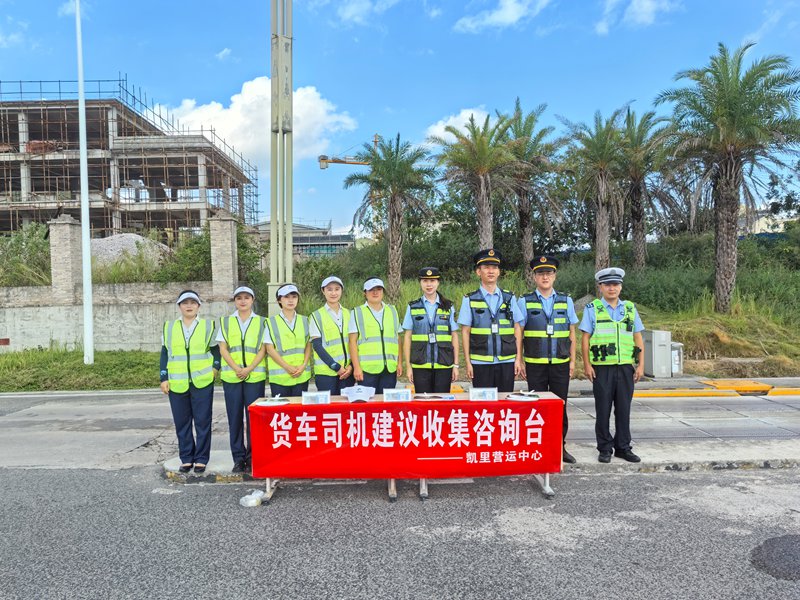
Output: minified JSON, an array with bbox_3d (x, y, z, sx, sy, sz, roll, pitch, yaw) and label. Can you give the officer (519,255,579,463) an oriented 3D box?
[{"bbox_3d":[1.341,0.534,5.663,0.530,1.854,0.310,0,3,1],"label":"officer"}]

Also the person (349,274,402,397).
[{"bbox_3d":[-0.210,0.635,5.523,0.470,1.667,0.300,-1,3,-14],"label":"person"}]

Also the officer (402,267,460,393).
[{"bbox_3d":[0.290,0.576,5.564,0.520,1.749,0.310,-1,1,0],"label":"officer"}]

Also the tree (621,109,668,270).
[{"bbox_3d":[8.756,-3.692,22.839,2.600,6.396,2.600,0,3,0],"label":"tree"}]

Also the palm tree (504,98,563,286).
[{"bbox_3d":[4.600,-3.697,22.338,2.700,6.717,2.700,0,3,0],"label":"palm tree"}]

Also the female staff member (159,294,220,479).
[{"bbox_3d":[-1.842,0.696,5.512,0.520,1.559,0.310,-1,1,-17],"label":"female staff member"}]

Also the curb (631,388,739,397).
[{"bbox_3d":[4.225,1.405,9.400,1.800,0.100,0.260,-1,1,0],"label":"curb"}]

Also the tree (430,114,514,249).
[{"bbox_3d":[2.516,-2.891,19.500,3.200,5.900,3.100,-1,1,0],"label":"tree"}]

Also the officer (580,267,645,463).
[{"bbox_3d":[1.955,0.582,5.696,0.560,1.755,0.310,0,3,-1],"label":"officer"}]

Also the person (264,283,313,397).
[{"bbox_3d":[-0.976,0.663,5.469,0.430,1.616,0.310,-1,3,-18],"label":"person"}]

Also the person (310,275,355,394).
[{"bbox_3d":[-0.579,0.622,5.533,0.430,1.678,0.300,-1,1,-22],"label":"person"}]

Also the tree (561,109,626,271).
[{"bbox_3d":[6.813,-3.245,21.360,2.800,6.325,2.800,0,3,0],"label":"tree"}]

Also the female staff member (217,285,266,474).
[{"bbox_3d":[-1.378,0.672,5.472,0.460,1.597,0.310,-1,1,-15],"label":"female staff member"}]

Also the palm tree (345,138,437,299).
[{"bbox_3d":[-0.229,-2.979,22.000,3.300,6.000,3.200,-1,1,0],"label":"palm tree"}]

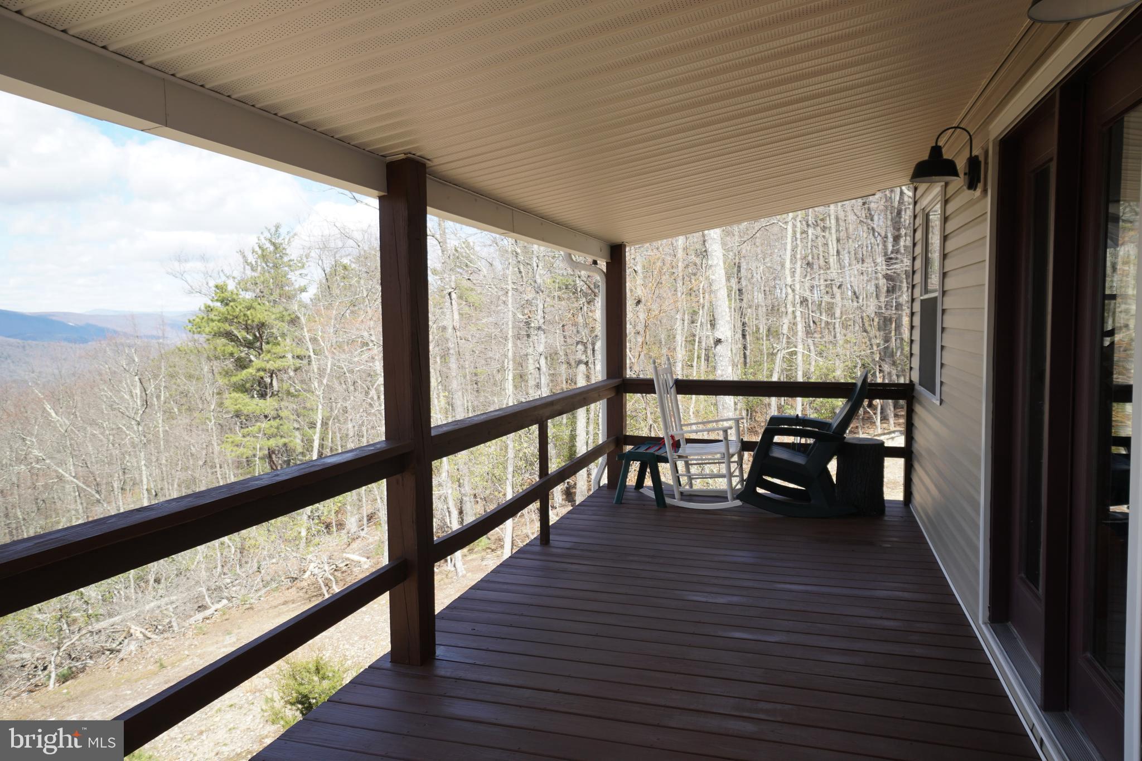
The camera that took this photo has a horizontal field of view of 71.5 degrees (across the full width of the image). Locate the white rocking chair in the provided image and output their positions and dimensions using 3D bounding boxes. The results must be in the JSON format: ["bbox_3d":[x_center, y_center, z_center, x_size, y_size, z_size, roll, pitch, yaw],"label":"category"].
[{"bbox_3d":[0.980,0.380,6.227,0.830,1.145,0.640,1,4,21],"label":"white rocking chair"}]

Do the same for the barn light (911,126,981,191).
[{"bbox_3d":[1.719,-1.014,3.646,0.290,0.290,0.215,1,4,17],"label":"barn light"}]

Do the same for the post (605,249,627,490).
[{"bbox_3d":[0.387,-0.114,6.750,0.140,2.070,0.140,1,4,17],"label":"post"}]

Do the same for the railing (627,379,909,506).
[{"bbox_3d":[1.533,0.466,6.400,2.265,0.939,0.140,1,4,17],"label":"railing"}]

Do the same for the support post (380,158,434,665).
[{"bbox_3d":[-0.675,0.139,3.283,0.140,2.070,0.140,1,4,17],"label":"support post"}]

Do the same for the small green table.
[{"bbox_3d":[0.646,0.740,6.397,0.430,0.410,0.640,1,4,21],"label":"small green table"}]

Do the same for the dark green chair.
[{"bbox_3d":[1.729,0.442,5.961,0.920,1.043,0.720,1,4,17],"label":"dark green chair"}]

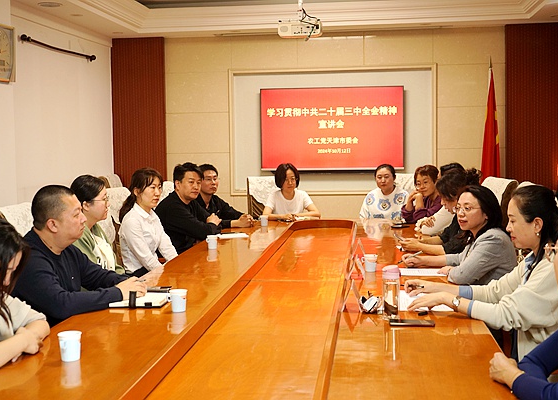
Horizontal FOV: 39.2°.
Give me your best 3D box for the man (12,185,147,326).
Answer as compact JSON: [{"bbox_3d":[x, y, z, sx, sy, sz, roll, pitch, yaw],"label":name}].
[{"bbox_3d":[-0.880,0.569,3.270,0.770,1.260,0.560,0,4,13],"label":"man"}]

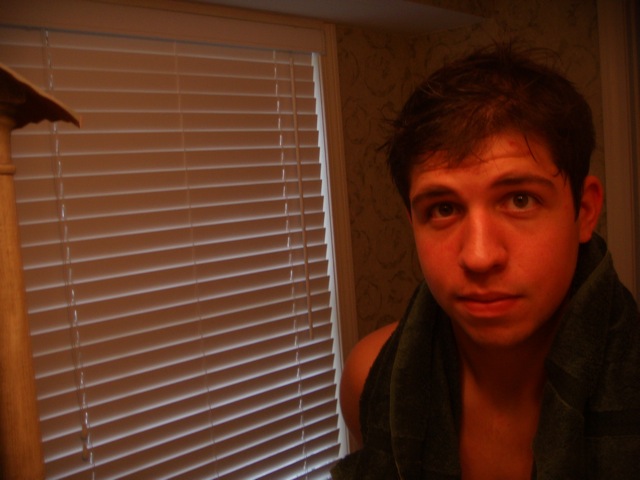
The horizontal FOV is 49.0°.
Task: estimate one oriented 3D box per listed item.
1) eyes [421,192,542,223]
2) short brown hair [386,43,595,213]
[{"bbox_3d":[0.136,-0.028,0.593,0.093,0.016,0.024,-5,2,21],"label":"eyes"},{"bbox_3d":[0.161,-0.084,0.675,0.188,0.185,0.212,-5,2,21],"label":"short brown hair"}]

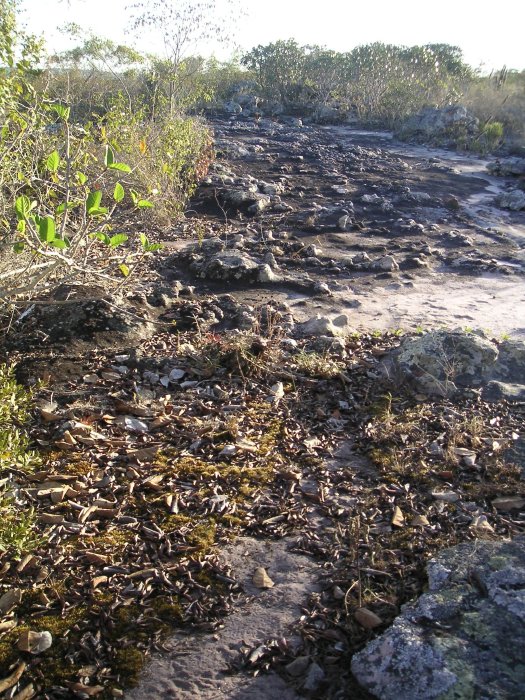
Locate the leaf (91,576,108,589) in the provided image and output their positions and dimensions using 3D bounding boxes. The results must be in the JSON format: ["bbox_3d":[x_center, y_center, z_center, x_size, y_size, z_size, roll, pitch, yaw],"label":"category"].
[{"bbox_3d":[-0.503,0.720,2.381,0.050,0.022,0.042,0,20,0],"label":"leaf"}]

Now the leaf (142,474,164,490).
[{"bbox_3d":[-0.416,0.506,2.936,0.078,0.030,0.048,-6,21,-17],"label":"leaf"}]

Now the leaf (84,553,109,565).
[{"bbox_3d":[-0.537,0.675,2.489,0.072,0.020,0.034,6,21,17],"label":"leaf"}]

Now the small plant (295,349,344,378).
[{"bbox_3d":[0.299,0.071,4.062,0.250,0.120,0.180,0,20,0],"label":"small plant"}]

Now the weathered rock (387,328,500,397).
[{"bbox_3d":[0.900,0.060,3.863,0.510,0.230,0.370,-3,20,-8],"label":"weathered rock"}]

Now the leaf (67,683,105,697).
[{"bbox_3d":[-0.452,0.868,1.965,0.094,0.018,0.033,4,21,11],"label":"leaf"}]

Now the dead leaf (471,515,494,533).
[{"bbox_3d":[0.765,0.606,2.675,0.068,0.038,0.050,0,20,0],"label":"dead leaf"}]

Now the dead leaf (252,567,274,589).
[{"bbox_3d":[0.004,0.711,2.398,0.052,0.030,0.072,-9,22,-23],"label":"dead leaf"}]

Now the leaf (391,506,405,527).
[{"bbox_3d":[0.475,0.587,2.709,0.042,0.035,0.070,-2,20,-5],"label":"leaf"}]

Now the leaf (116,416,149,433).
[{"bbox_3d":[-0.577,0.332,3.430,0.115,0.040,0.080,0,20,0],"label":"leaf"}]

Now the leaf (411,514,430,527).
[{"bbox_3d":[0.557,0.601,2.702,0.058,0.028,0.040,0,20,0],"label":"leaf"}]

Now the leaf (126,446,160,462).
[{"bbox_3d":[-0.488,0.429,3.156,0.120,0.040,0.060,0,20,0],"label":"leaf"}]

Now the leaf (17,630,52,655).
[{"bbox_3d":[-0.625,0.806,2.114,0.085,0.040,0.058,0,20,0],"label":"leaf"}]

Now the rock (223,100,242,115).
[{"bbox_3d":[-1.054,-8.551,27.091,0.620,0.420,0.450,0,20,0],"label":"rock"}]

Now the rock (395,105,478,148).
[{"bbox_3d":[3.641,-4.726,16.127,1.600,0.780,1.100,-3,20,-9],"label":"rock"}]

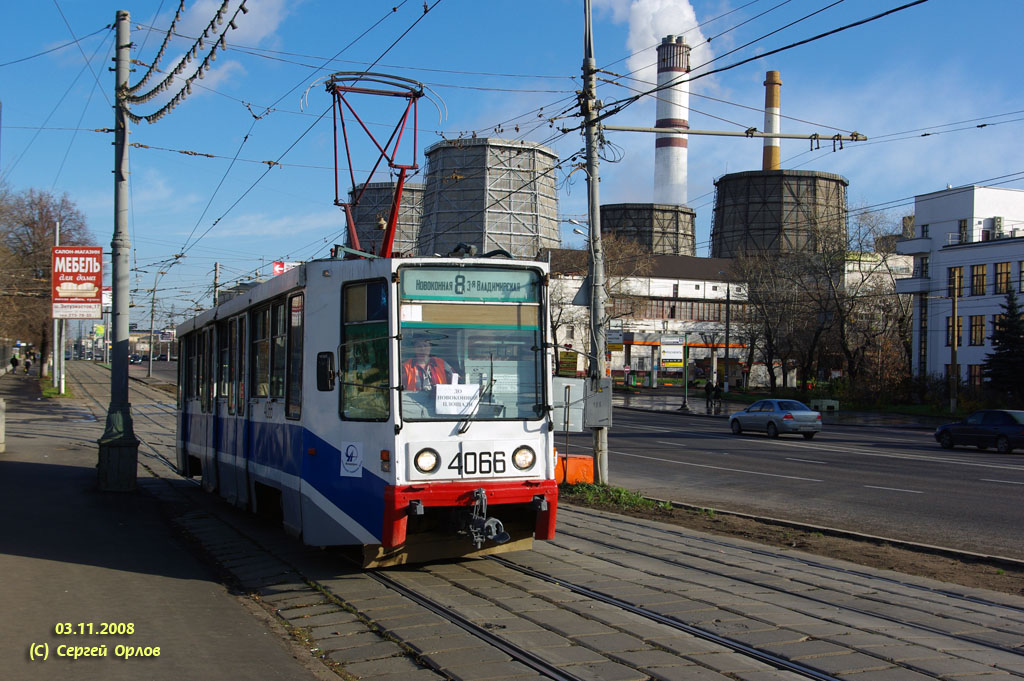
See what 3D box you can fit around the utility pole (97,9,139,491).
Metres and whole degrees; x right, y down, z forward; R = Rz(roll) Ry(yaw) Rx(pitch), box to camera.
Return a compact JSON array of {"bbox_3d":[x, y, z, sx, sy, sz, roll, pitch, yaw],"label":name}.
[{"bbox_3d":[-7.413,-1.707,24.757,0.700,9.000,0.700,1,-2,-20],"label":"utility pole"}]

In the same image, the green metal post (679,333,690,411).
[{"bbox_3d":[10.652,1.835,80.500,0.600,4.850,0.600,1,-2,0],"label":"green metal post"}]

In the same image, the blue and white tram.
[{"bbox_3d":[-2.856,1.004,19.187,2.580,3.200,15.200,1,-3,-20],"label":"blue and white tram"}]

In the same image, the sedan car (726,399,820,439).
[{"bbox_3d":[10.300,3.033,51.300,1.710,1.450,4.500,2,-2,-20],"label":"sedan car"}]

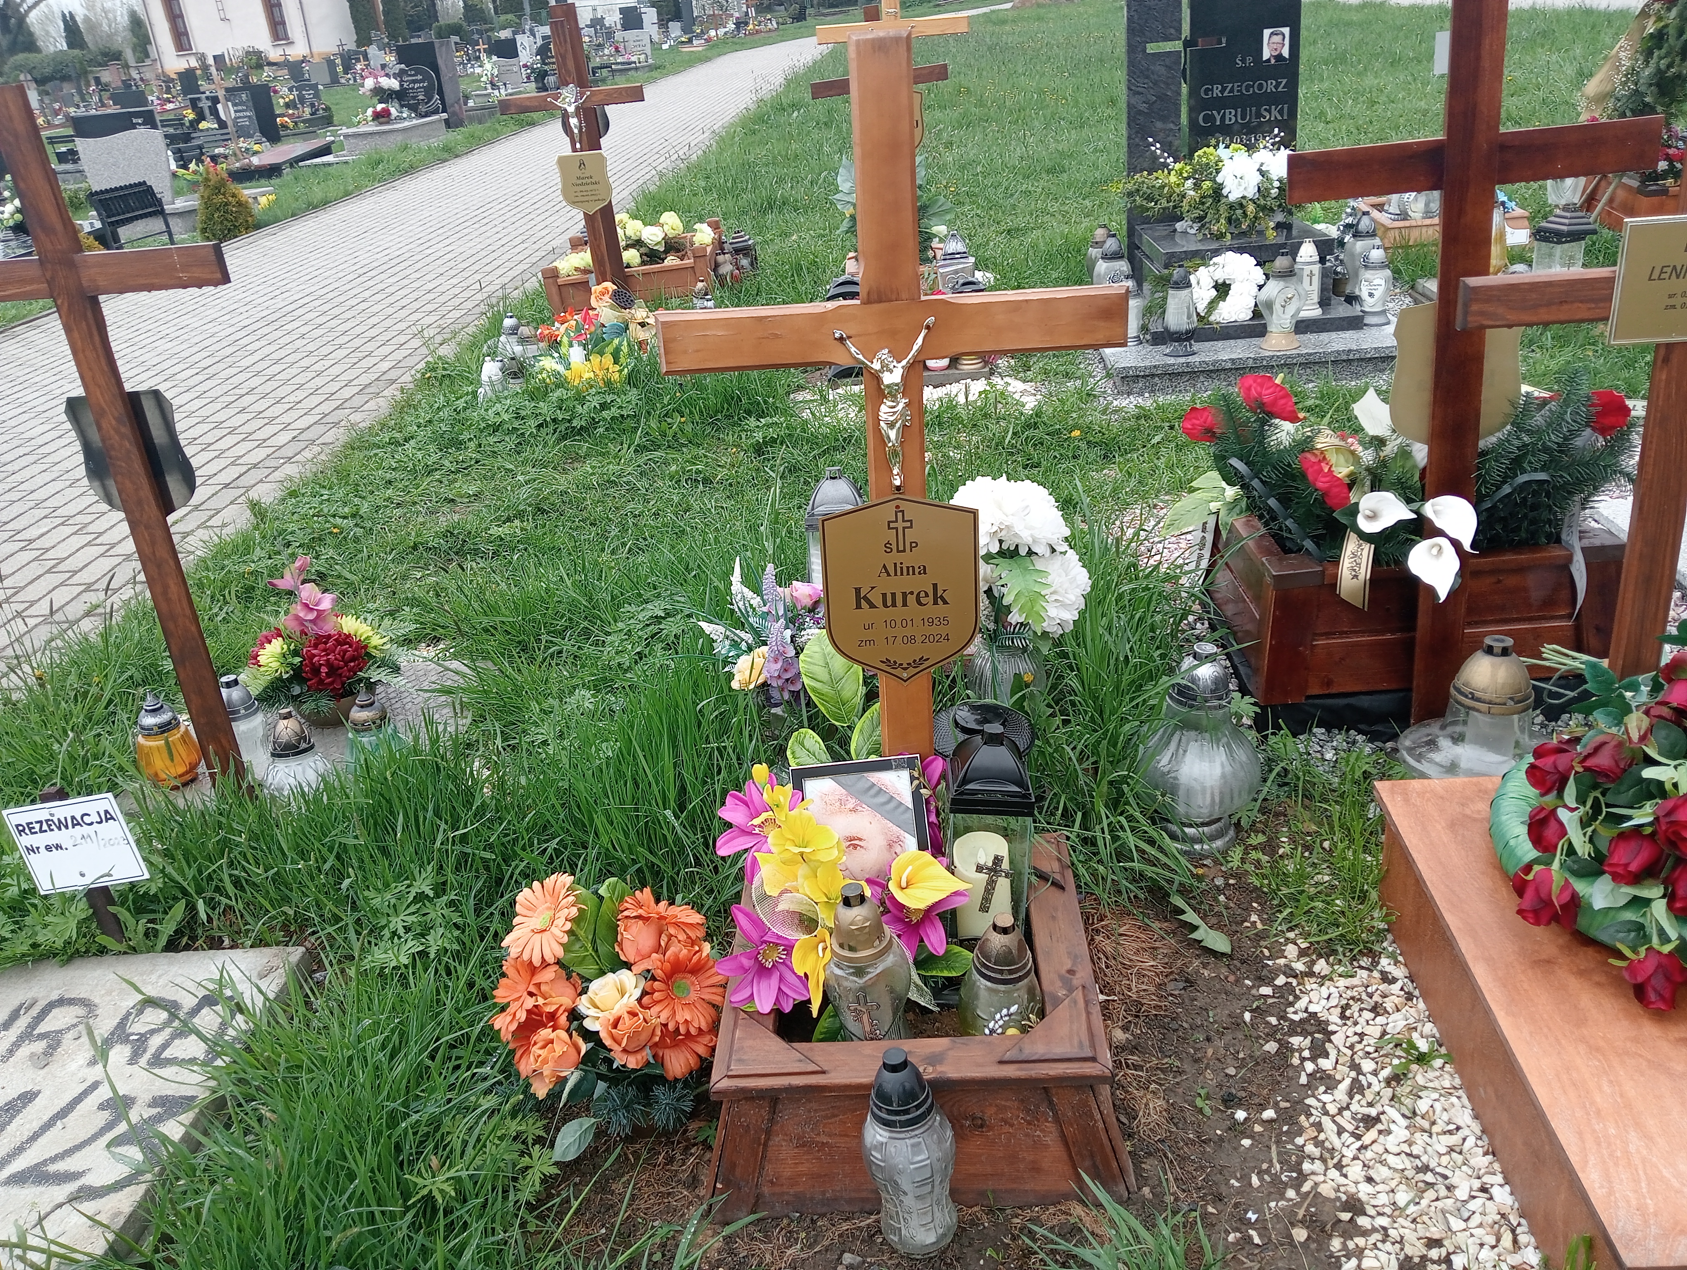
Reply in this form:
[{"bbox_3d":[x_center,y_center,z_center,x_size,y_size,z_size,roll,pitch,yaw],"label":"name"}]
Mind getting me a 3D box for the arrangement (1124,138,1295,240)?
[{"bbox_3d":[1.373,-1.690,5.171,0.640,0.290,0.360,-3,25,5],"label":"arrangement"}]

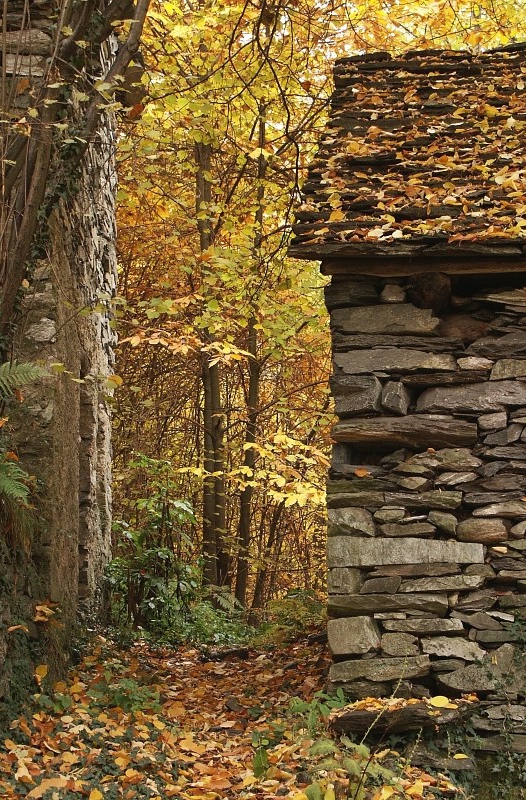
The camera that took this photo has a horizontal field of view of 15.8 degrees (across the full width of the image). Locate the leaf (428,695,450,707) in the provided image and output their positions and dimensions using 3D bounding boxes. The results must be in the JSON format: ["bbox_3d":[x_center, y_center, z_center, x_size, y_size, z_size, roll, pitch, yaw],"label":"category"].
[{"bbox_3d":[0.734,1.255,7.900,0.082,0.014,0.080,0,29,0],"label":"leaf"}]

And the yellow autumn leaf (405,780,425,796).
[{"bbox_3d":[0.612,1.558,7.600,0.082,0.022,0.080,0,38,0],"label":"yellow autumn leaf"}]

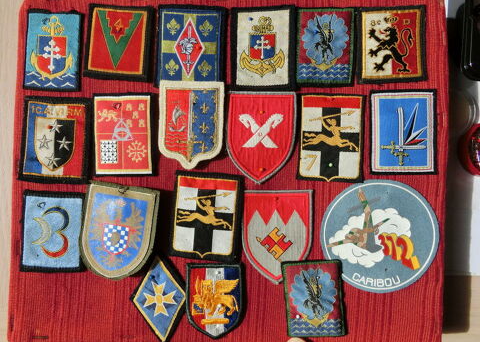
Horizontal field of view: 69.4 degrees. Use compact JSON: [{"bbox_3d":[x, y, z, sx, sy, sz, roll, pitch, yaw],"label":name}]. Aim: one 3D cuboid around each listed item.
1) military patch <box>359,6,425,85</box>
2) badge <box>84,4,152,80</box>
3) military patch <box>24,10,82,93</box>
[{"bbox_3d":[0.130,-0.108,0.298,0.058,0.004,0.066,-1,89,2],"label":"military patch"},{"bbox_3d":[-0.109,-0.116,0.310,0.059,0.004,0.067,4,89,1],"label":"badge"},{"bbox_3d":[-0.168,-0.108,0.311,0.051,0.004,0.071,2,89,1],"label":"military patch"}]

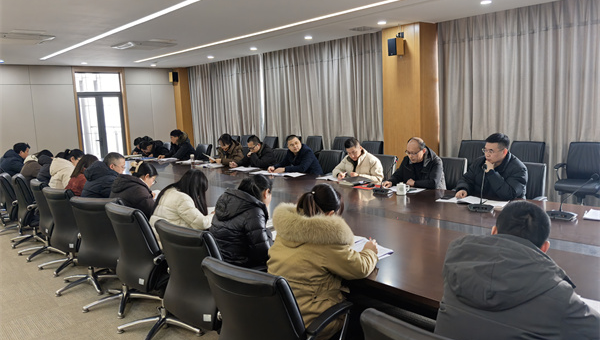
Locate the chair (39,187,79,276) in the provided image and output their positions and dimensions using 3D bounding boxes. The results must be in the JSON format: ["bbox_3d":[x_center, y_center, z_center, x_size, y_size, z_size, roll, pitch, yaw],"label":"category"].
[{"bbox_3d":[-2.081,0.613,4.514,0.620,0.955,0.630,3,10,35],"label":"chair"}]

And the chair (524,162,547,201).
[{"bbox_3d":[2.079,0.424,4.649,0.660,0.960,0.610,-9,10,-42],"label":"chair"}]

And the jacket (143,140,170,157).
[{"bbox_3d":[-2.977,-0.342,9.765,0.550,0.600,0.580,-9,10,-42],"label":"jacket"}]

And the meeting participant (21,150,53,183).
[{"bbox_3d":[-3.528,0.317,6.590,0.570,1.190,0.820,5,11,44],"label":"meeting participant"}]

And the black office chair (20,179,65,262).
[{"bbox_3d":[-2.598,0.585,5.114,0.620,0.970,0.660,5,11,44],"label":"black office chair"}]

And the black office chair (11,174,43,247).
[{"bbox_3d":[-3.097,0.509,5.622,0.630,0.955,0.620,-10,11,-44],"label":"black office chair"}]

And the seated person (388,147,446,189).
[{"bbox_3d":[1.248,0.277,5.042,0.820,1.220,0.600,-9,10,-39],"label":"seated person"}]

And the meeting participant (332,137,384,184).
[{"bbox_3d":[0.735,0.231,5.615,0.620,1.240,0.850,4,10,39],"label":"meeting participant"}]

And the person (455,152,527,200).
[{"bbox_3d":[1.838,0.308,4.454,0.850,1.300,0.620,-9,10,-39],"label":"person"}]

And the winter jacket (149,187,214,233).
[{"bbox_3d":[-0.864,0.397,3.538,0.620,0.600,0.540,-9,10,-42],"label":"winter jacket"}]

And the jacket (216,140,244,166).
[{"bbox_3d":[-1.071,-0.170,7.661,0.550,0.620,0.520,-8,9,-37],"label":"jacket"}]

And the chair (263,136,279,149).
[{"bbox_3d":[-0.756,-0.204,10.044,0.630,0.955,0.620,-10,11,-44],"label":"chair"}]

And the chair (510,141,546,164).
[{"bbox_3d":[3.020,0.124,6.364,0.630,0.955,0.620,-10,11,-44],"label":"chair"}]

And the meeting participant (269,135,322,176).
[{"bbox_3d":[0.049,0.165,6.023,0.720,1.240,0.570,-8,9,-35],"label":"meeting participant"}]

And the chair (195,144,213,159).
[{"bbox_3d":[-2.042,0.020,9.128,0.640,0.970,0.580,-9,10,-42],"label":"chair"}]

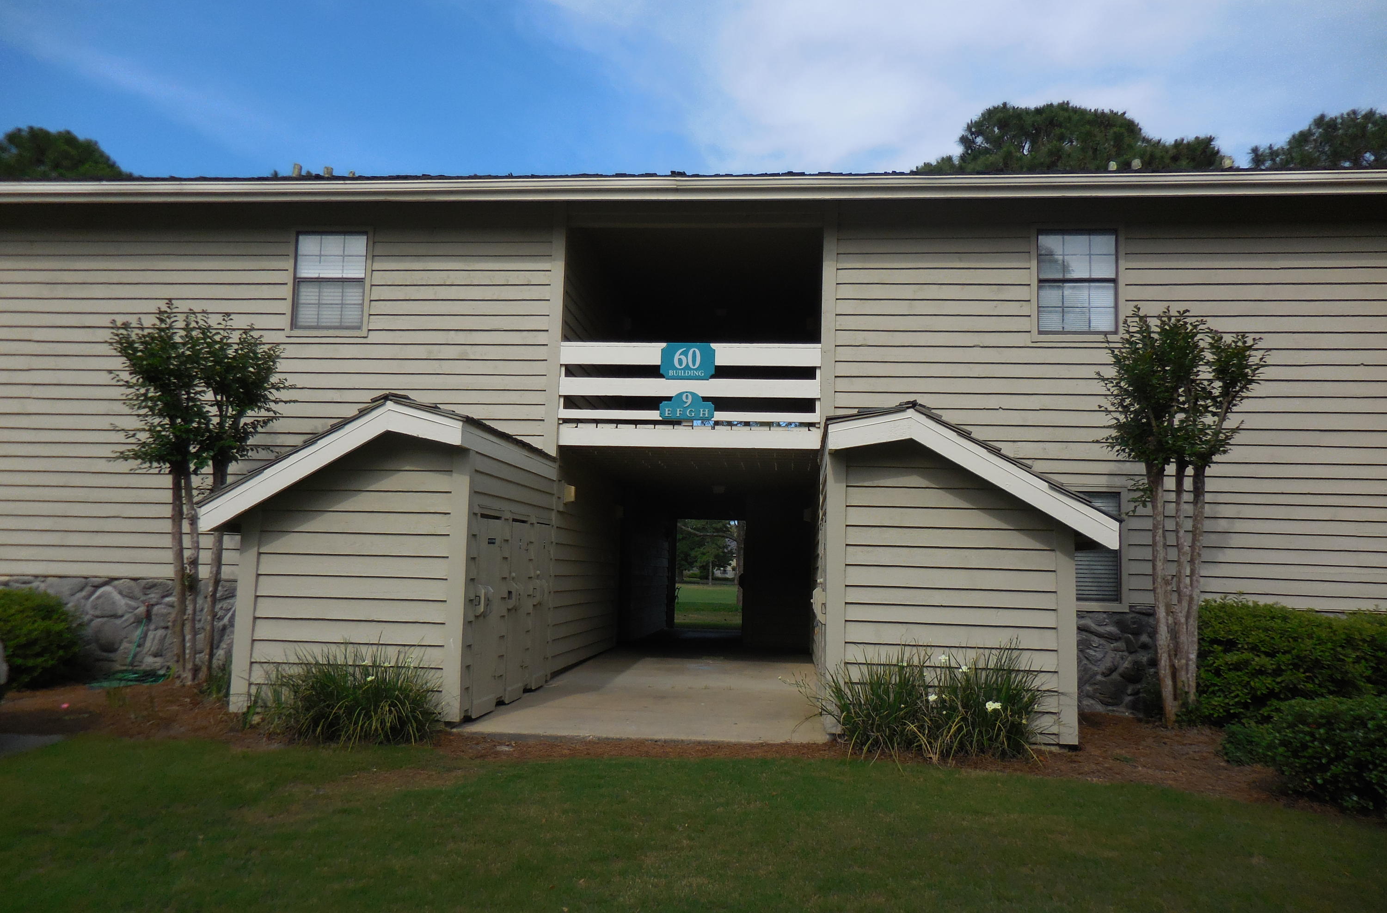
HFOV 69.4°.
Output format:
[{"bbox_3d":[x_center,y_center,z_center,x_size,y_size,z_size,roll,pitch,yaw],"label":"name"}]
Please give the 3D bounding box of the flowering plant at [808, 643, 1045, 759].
[{"bbox_3d":[1.757,1.789,7.471,1.750,0.832,0.724,1,-6,5],"label":"flowering plant"}]

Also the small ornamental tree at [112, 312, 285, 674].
[{"bbox_3d":[-5.291,0.332,10.516,1.977,3.969,1.608,1,-6,5],"label":"small ornamental tree"}]

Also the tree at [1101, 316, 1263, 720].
[{"bbox_3d":[4.675,0.522,9.512,1.572,3.957,1.447,1,-6,5],"label":"tree"}]

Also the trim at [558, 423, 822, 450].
[{"bbox_3d":[-0.062,-0.225,11.277,2.984,0.244,0.060,1,-6,5],"label":"trim"}]

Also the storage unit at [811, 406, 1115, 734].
[{"bbox_3d":[2.227,1.070,9.198,2.172,2.593,3.430,1,-6,5],"label":"storage unit"}]

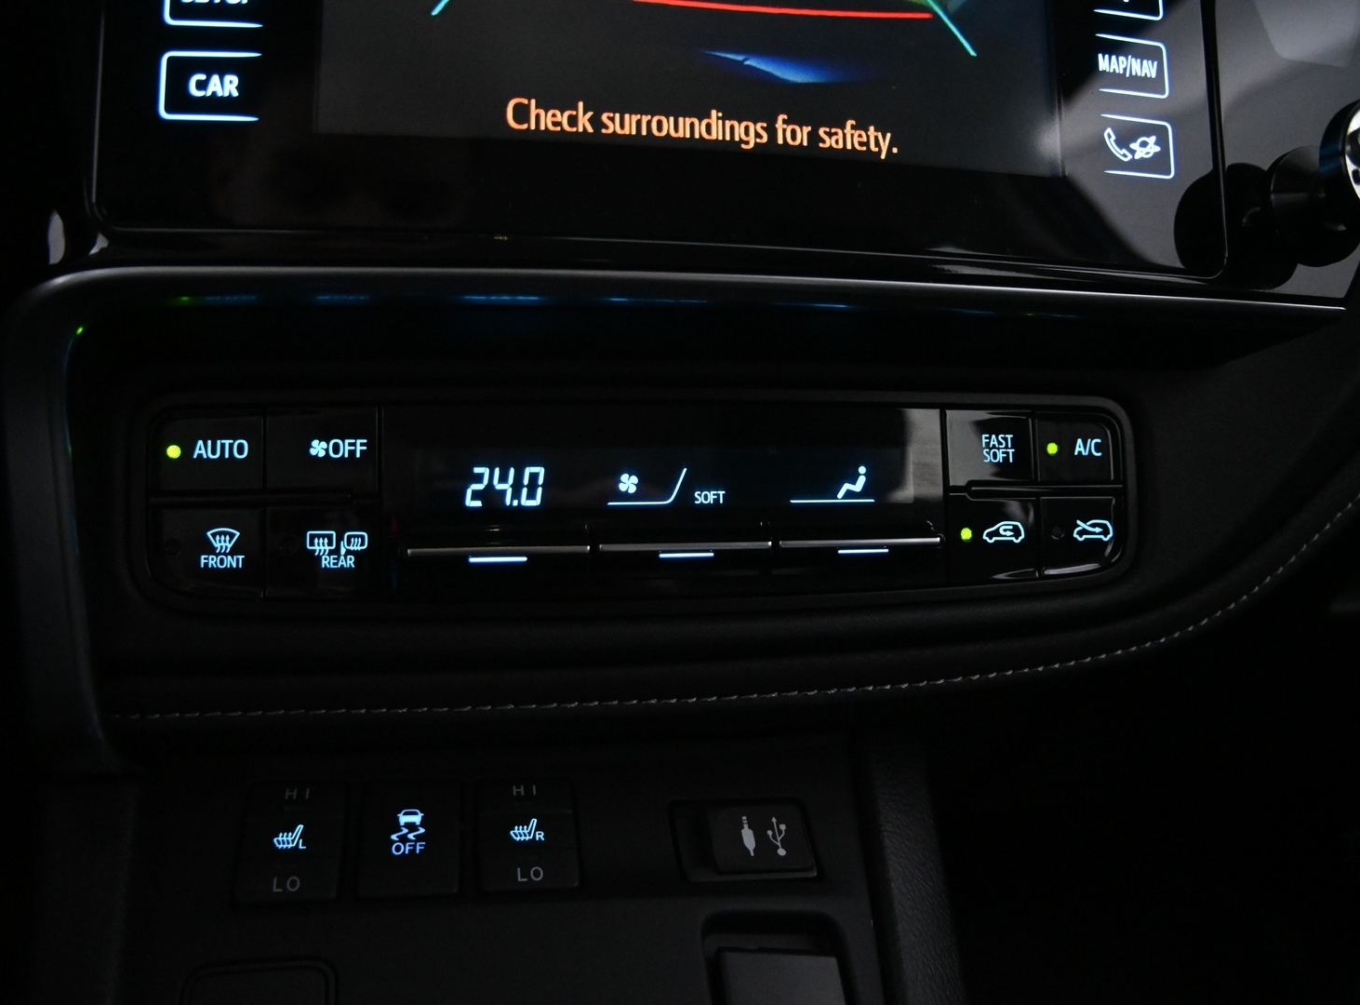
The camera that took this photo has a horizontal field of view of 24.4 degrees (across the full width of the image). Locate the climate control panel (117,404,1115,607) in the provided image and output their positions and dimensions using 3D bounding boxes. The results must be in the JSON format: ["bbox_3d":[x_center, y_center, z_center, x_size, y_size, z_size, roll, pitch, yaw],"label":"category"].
[{"bbox_3d":[-0.006,0.001,0.621,0.212,0.038,0.030,0,-3,-26],"label":"climate control panel"}]

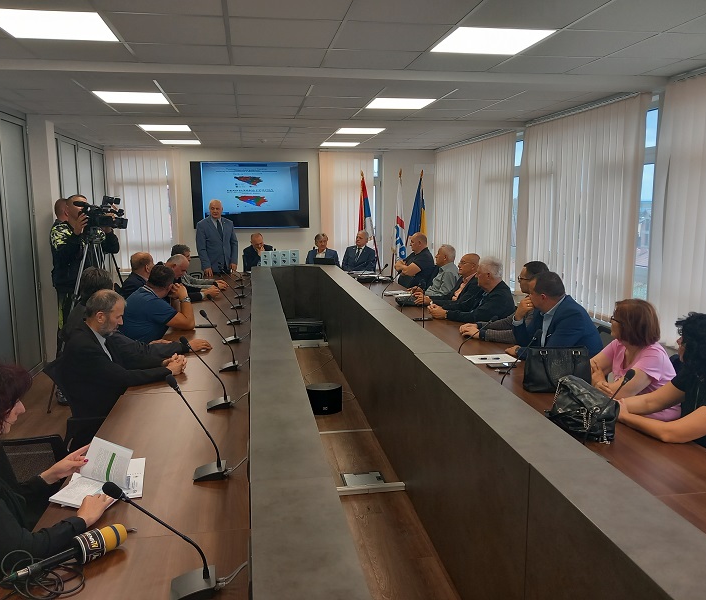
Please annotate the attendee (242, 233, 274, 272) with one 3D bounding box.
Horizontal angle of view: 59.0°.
[{"bbox_3d":[-1.377,-0.320,9.151,0.530,1.310,0.740,-2,9,-9],"label":"attendee"}]

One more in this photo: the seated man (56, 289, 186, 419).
[{"bbox_3d":[-1.268,0.564,3.443,0.760,1.270,0.560,-2,9,-9],"label":"seated man"}]

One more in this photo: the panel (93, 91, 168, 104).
[{"bbox_3d":[-2.087,-1.916,5.911,0.600,0.040,0.600,-2,9,-9],"label":"panel"}]

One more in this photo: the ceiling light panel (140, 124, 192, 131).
[{"bbox_3d":[-2.283,-2.094,7.610,0.590,0.040,0.590,-2,9,-9],"label":"ceiling light panel"}]

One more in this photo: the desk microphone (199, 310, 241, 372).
[{"bbox_3d":[-0.784,0.247,3.668,0.220,0.360,0.110,-3,9,-18],"label":"desk microphone"}]

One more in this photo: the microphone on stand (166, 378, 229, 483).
[{"bbox_3d":[-0.544,0.442,2.180,0.210,0.380,0.100,-2,9,-9],"label":"microphone on stand"}]

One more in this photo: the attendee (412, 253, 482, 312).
[{"bbox_3d":[0.964,0.197,5.724,0.800,1.270,0.550,-1,9,-6],"label":"attendee"}]

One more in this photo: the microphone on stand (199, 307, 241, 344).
[{"bbox_3d":[-0.918,0.150,4.359,0.220,0.310,0.100,-2,9,-9],"label":"microphone on stand"}]

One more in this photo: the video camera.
[{"bbox_3d":[-2.107,-0.721,5.231,0.420,0.280,0.200,-2,9,-14],"label":"video camera"}]

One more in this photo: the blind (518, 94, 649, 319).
[{"bbox_3d":[2.171,-0.880,6.322,0.110,1.980,2.360,-2,9,-9],"label":"blind"}]

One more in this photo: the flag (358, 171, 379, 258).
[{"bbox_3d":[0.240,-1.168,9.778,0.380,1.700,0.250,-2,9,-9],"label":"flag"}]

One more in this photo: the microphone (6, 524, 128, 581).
[{"bbox_3d":[-0.756,0.682,1.688,0.285,0.078,0.078,-13,15,-37],"label":"microphone"}]

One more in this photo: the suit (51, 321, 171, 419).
[{"bbox_3d":[-1.349,0.380,3.616,0.580,0.600,0.490,0,9,-1],"label":"suit"}]

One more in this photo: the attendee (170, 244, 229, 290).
[{"bbox_3d":[-1.849,-0.016,7.327,0.760,1.260,0.540,-3,9,-15],"label":"attendee"}]

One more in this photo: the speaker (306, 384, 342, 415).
[{"bbox_3d":[-0.235,0.824,5.196,0.300,0.200,0.200,-2,9,-9],"label":"speaker"}]

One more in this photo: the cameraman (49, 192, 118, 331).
[{"bbox_3d":[-2.307,0.009,5.367,0.560,1.780,0.500,-1,9,-6],"label":"cameraman"}]

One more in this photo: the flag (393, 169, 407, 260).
[{"bbox_3d":[0.836,-1.524,11.072,0.260,1.580,0.180,-2,9,-9],"label":"flag"}]

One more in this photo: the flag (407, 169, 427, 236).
[{"bbox_3d":[1.152,-1.573,11.116,0.380,1.500,0.200,-2,9,-9],"label":"flag"}]

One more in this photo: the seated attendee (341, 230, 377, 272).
[{"bbox_3d":[0.097,-0.382,9.306,0.550,1.300,0.720,-1,9,-2],"label":"seated attendee"}]

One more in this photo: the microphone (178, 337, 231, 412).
[{"bbox_3d":[-0.703,0.351,2.980,0.235,0.360,0.110,-4,9,-21],"label":"microphone"}]

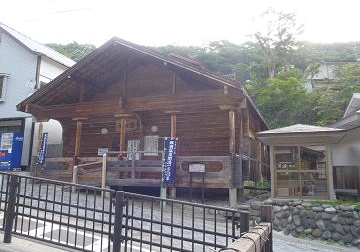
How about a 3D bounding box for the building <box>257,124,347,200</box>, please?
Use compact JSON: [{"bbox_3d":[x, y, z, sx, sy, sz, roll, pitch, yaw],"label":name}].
[{"bbox_3d":[4.660,1.306,11.318,2.936,2.806,2.600,-3,-11,21],"label":"building"}]

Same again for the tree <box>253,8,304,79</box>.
[{"bbox_3d":[12.411,-10.520,37.247,6.500,10.010,6.200,-3,-11,19],"label":"tree"}]

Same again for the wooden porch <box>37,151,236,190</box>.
[{"bbox_3d":[-2.387,2.190,14.025,10.506,1.316,1.950,-3,-11,21],"label":"wooden porch"}]

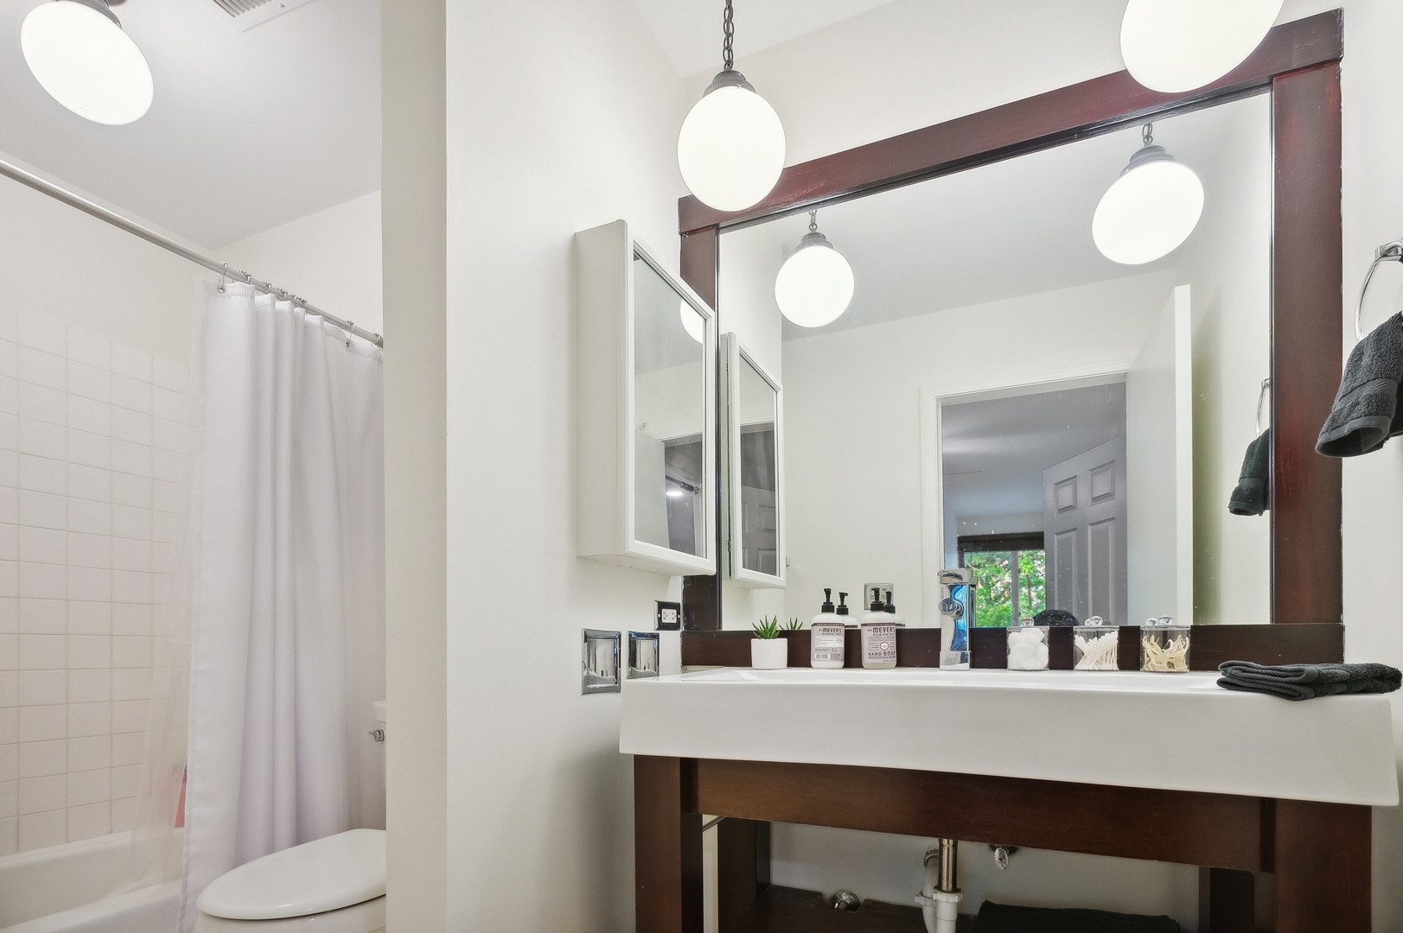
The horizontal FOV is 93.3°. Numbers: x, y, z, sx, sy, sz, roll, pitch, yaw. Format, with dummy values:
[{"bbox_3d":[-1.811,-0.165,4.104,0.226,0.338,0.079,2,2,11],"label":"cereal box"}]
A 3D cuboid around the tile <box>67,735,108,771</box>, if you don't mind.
[{"bbox_3d":[-1.953,0.917,2.114,0.010,0.108,0.108,-5,-7,26],"label":"tile"}]

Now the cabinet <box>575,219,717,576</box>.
[{"bbox_3d":[-0.099,-0.106,1.375,0.108,0.620,0.400,-7,-13,23],"label":"cabinet"}]

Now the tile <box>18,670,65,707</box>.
[{"bbox_3d":[-2.027,0.681,2.039,0.010,0.109,0.111,-1,-7,27],"label":"tile"}]

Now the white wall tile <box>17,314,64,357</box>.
[{"bbox_3d":[-2.041,-0.408,2.053,0.009,0.105,0.108,-3,-7,27],"label":"white wall tile"}]

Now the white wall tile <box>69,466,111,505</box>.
[{"bbox_3d":[-1.981,0.055,2.144,0.010,0.109,0.111,-1,-7,27],"label":"white wall tile"}]

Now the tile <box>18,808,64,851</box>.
[{"bbox_3d":[-2.024,1.117,2.036,0.010,0.109,0.111,-1,-7,27],"label":"tile"}]

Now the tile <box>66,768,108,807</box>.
[{"bbox_3d":[-1.985,1.040,2.147,0.009,0.108,0.108,-3,-7,27],"label":"tile"}]

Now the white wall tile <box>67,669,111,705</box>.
[{"bbox_3d":[-1.969,0.711,2.131,0.010,0.108,0.108,-5,-7,26],"label":"white wall tile"}]

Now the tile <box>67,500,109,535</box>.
[{"bbox_3d":[-1.985,0.164,2.147,0.009,0.108,0.108,-3,-7,27],"label":"tile"}]

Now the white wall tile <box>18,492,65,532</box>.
[{"bbox_3d":[-2.041,0.137,2.053,0.009,0.108,0.108,-3,-7,27],"label":"white wall tile"}]

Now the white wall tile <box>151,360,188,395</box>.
[{"bbox_3d":[-1.859,-0.327,2.321,0.010,0.110,0.108,0,-4,29],"label":"white wall tile"}]

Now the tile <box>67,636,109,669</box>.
[{"bbox_3d":[-1.985,0.602,2.147,0.009,0.108,0.108,-3,-7,27],"label":"tile"}]

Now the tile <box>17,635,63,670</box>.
[{"bbox_3d":[-2.027,0.574,2.039,0.010,0.108,0.108,-5,-7,26],"label":"tile"}]

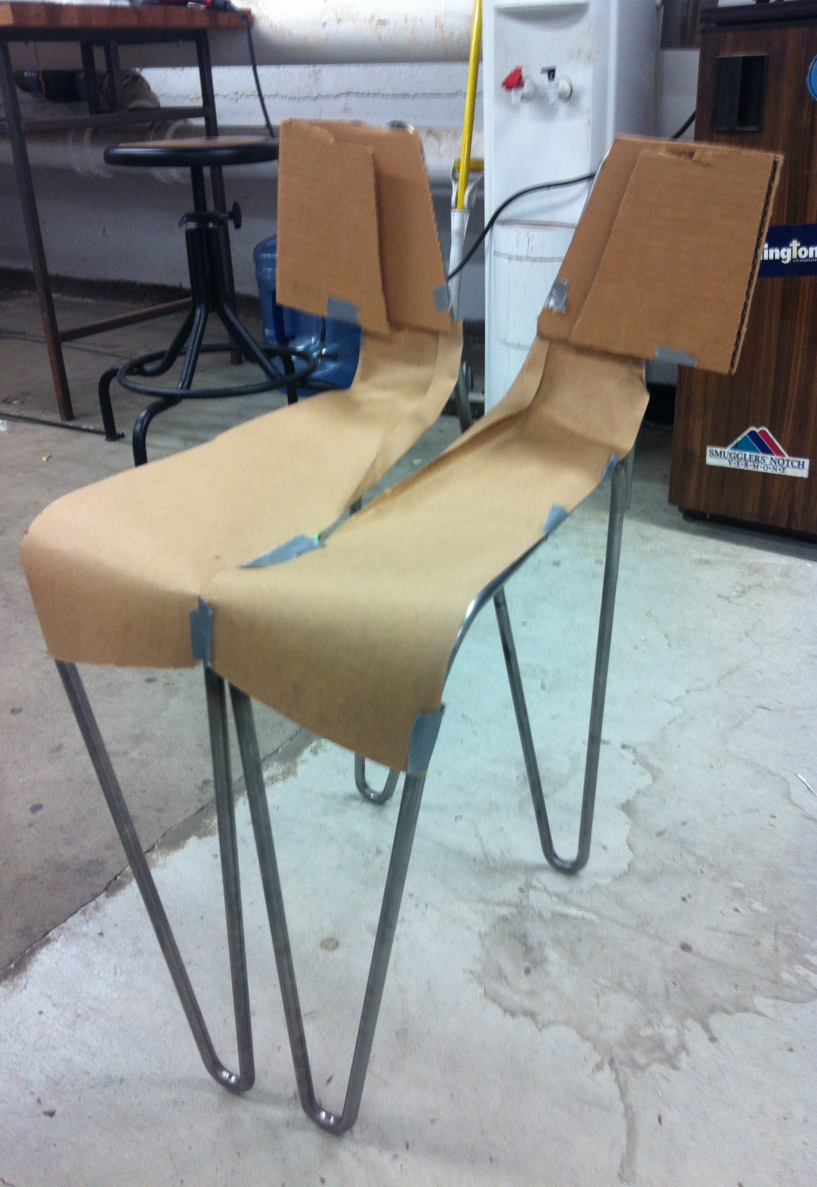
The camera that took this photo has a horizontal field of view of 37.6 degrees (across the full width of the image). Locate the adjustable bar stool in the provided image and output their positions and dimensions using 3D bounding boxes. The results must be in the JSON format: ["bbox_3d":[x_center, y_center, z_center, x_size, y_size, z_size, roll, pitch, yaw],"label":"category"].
[{"bbox_3d":[-0.418,-0.612,2.538,0.469,0.640,0.469,-11,26,-18],"label":"adjustable bar stool"}]

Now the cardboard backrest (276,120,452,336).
[{"bbox_3d":[-0.048,-0.395,1.286,0.190,0.210,0.040,5,7,17],"label":"cardboard backrest"}]

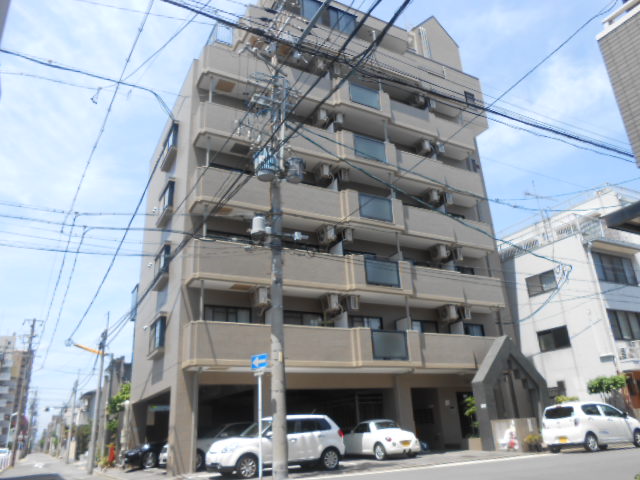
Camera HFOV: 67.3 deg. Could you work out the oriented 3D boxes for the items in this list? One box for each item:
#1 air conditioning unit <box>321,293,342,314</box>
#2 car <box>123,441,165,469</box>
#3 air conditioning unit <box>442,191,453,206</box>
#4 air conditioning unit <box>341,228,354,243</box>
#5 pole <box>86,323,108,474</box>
[{"bbox_3d":[0.379,2.479,18.620,0.300,0.550,0.780,8,-24,-26],"label":"air conditioning unit"},{"bbox_3d":[-5.689,8.437,19.727,4.400,1.470,1.700,7,-23,-24],"label":"car"},{"bbox_3d":[6.114,-1.865,23.599,0.320,0.580,0.780,8,-24,-26],"label":"air conditioning unit"},{"bbox_3d":[1.062,-0.064,20.216,0.300,0.570,0.780,7,-23,-24],"label":"air conditioning unit"},{"bbox_3d":[-9.341,6.574,20.379,0.280,6.120,0.280,8,-24,-26],"label":"pole"}]

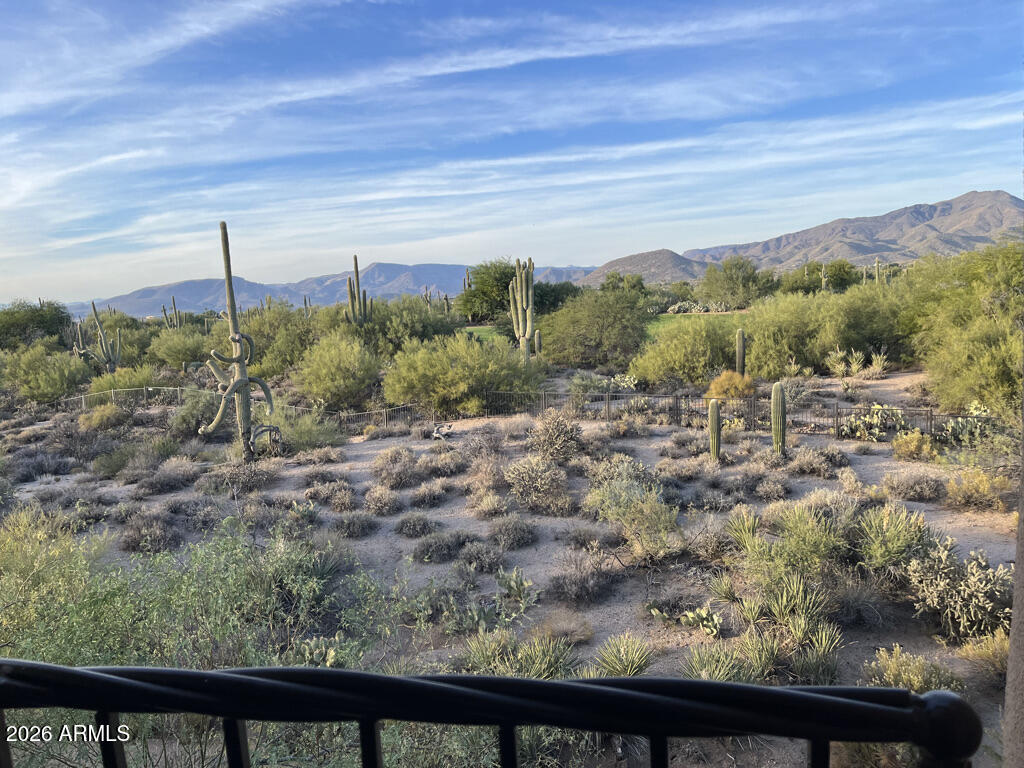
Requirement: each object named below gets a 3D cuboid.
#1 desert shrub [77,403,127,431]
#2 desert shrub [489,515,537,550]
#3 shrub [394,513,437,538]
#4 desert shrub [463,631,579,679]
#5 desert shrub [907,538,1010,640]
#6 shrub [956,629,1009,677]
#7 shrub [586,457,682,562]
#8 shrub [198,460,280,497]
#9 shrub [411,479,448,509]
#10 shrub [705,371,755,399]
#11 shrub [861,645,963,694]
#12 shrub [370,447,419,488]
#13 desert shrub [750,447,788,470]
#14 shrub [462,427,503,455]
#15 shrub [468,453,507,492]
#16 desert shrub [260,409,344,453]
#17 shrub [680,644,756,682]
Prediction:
[{"bbox_3d":[-19.495,1.447,36.514,2.349,1.148,2.178,0,6,0],"label":"desert shrub"},{"bbox_3d":[0.009,2.747,14.443,0.903,0.562,0.813,-3,7,-1],"label":"desert shrub"},{"bbox_3d":[-1.938,2.805,15.442,0.845,0.420,0.760,-4,7,-8],"label":"shrub"},{"bbox_3d":[0.105,3.340,9.533,1.443,0.564,0.938,-3,7,-1],"label":"desert shrub"},{"bbox_3d":[5.991,2.581,10.176,1.547,1.170,1.470,2,9,31],"label":"desert shrub"},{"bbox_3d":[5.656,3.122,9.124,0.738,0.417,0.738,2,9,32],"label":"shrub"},{"bbox_3d":[2.165,2.223,13.705,1.686,1.541,1.518,-2,7,8],"label":"shrub"},{"bbox_3d":[-7.379,2.507,20.772,2.092,0.847,1.569,0,6,0],"label":"shrub"},{"bbox_3d":[-1.890,2.427,17.393,0.861,0.596,0.818,-4,8,-7],"label":"shrub"},{"bbox_3d":[8.819,0.080,31.150,1.990,1.265,1.791,-1,9,16],"label":"shrub"},{"bbox_3d":[5.129,3.631,9.850,1.280,0.500,1.100,0,6,0],"label":"shrub"},{"bbox_3d":[-2.969,2.085,19.602,1.278,0.958,1.150,-4,7,-9],"label":"shrub"},{"bbox_3d":[6.772,1.916,20.237,0.949,0.557,0.854,0,9,18],"label":"desert shrub"},{"bbox_3d":[-0.906,1.635,22.983,1.198,0.744,1.138,-3,8,-2],"label":"shrub"},{"bbox_3d":[-0.628,2.199,19.531,0.968,0.942,0.871,-3,8,-2],"label":"shrub"},{"bbox_3d":[-7.257,1.479,26.663,2.826,1.280,2.402,-5,9,-15],"label":"desert shrub"},{"bbox_3d":[2.548,3.503,9.558,0.889,0.550,0.845,-1,9,15],"label":"shrub"}]

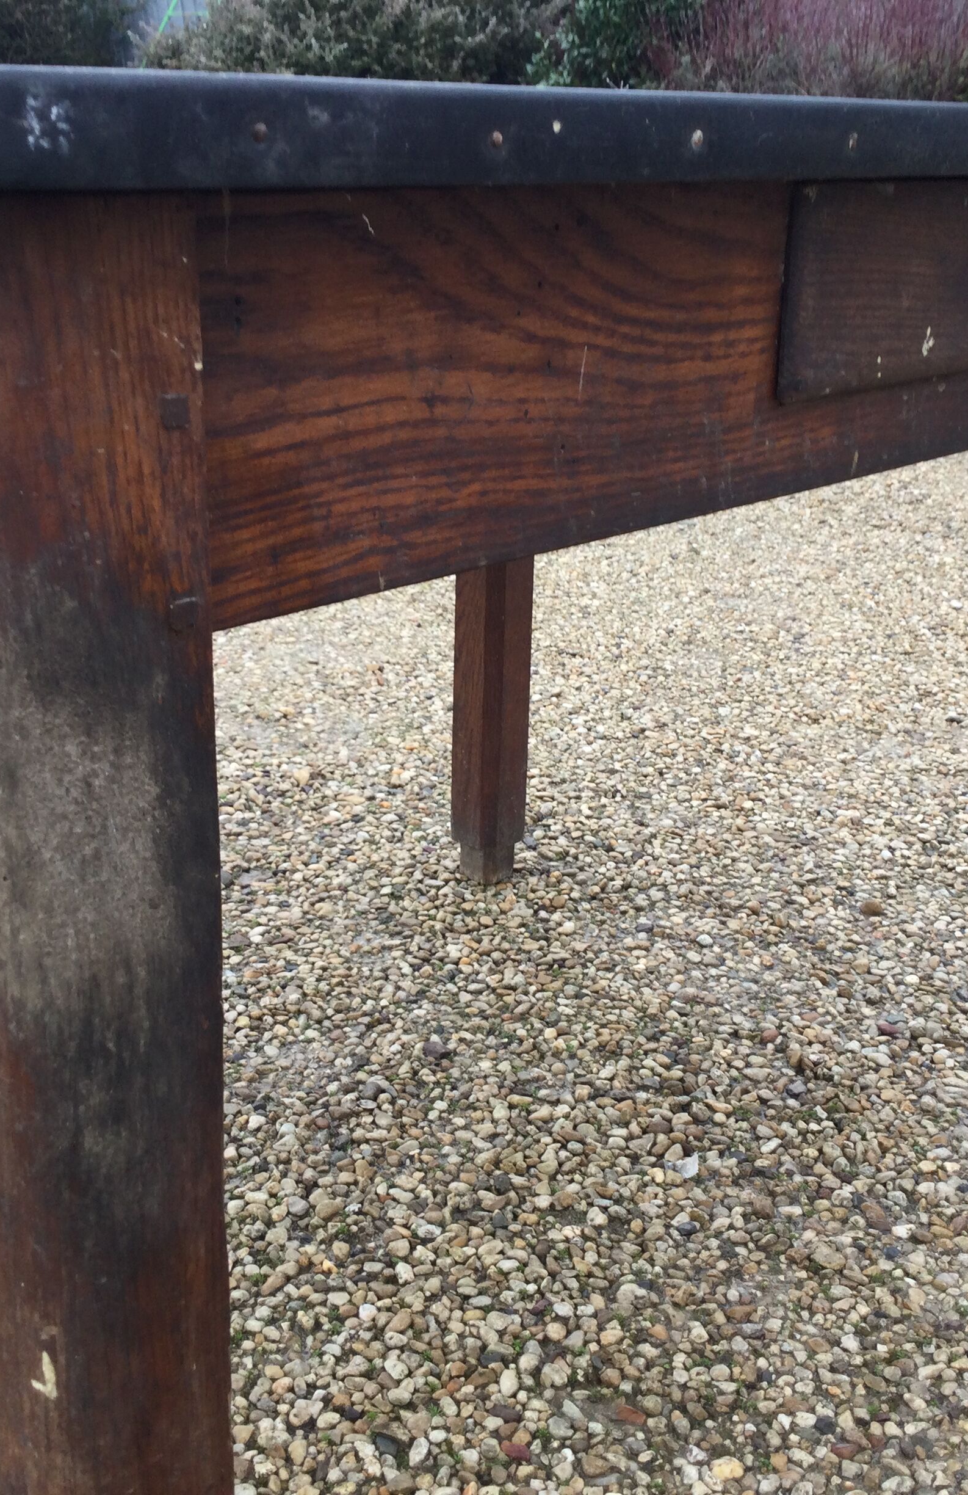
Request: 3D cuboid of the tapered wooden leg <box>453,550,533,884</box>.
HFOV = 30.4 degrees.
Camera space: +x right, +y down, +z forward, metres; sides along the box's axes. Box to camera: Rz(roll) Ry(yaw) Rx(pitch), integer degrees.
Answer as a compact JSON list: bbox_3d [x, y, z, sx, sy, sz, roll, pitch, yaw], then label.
[{"bbox_3d":[0.011,-0.205,1.751,0.057,0.735,0.056,18,26,40],"label":"tapered wooden leg"}]

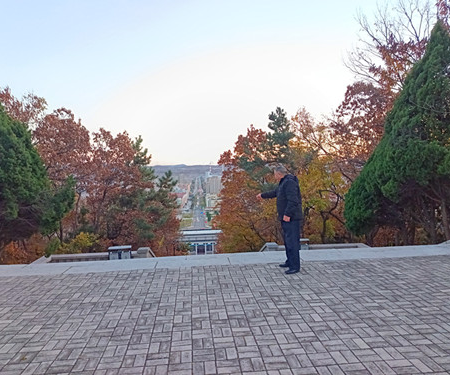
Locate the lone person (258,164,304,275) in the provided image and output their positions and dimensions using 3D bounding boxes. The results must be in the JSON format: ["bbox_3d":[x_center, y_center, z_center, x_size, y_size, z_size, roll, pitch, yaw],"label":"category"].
[{"bbox_3d":[0.897,0.502,5.603,0.720,1.700,0.540,-2,2,-1],"label":"lone person"}]

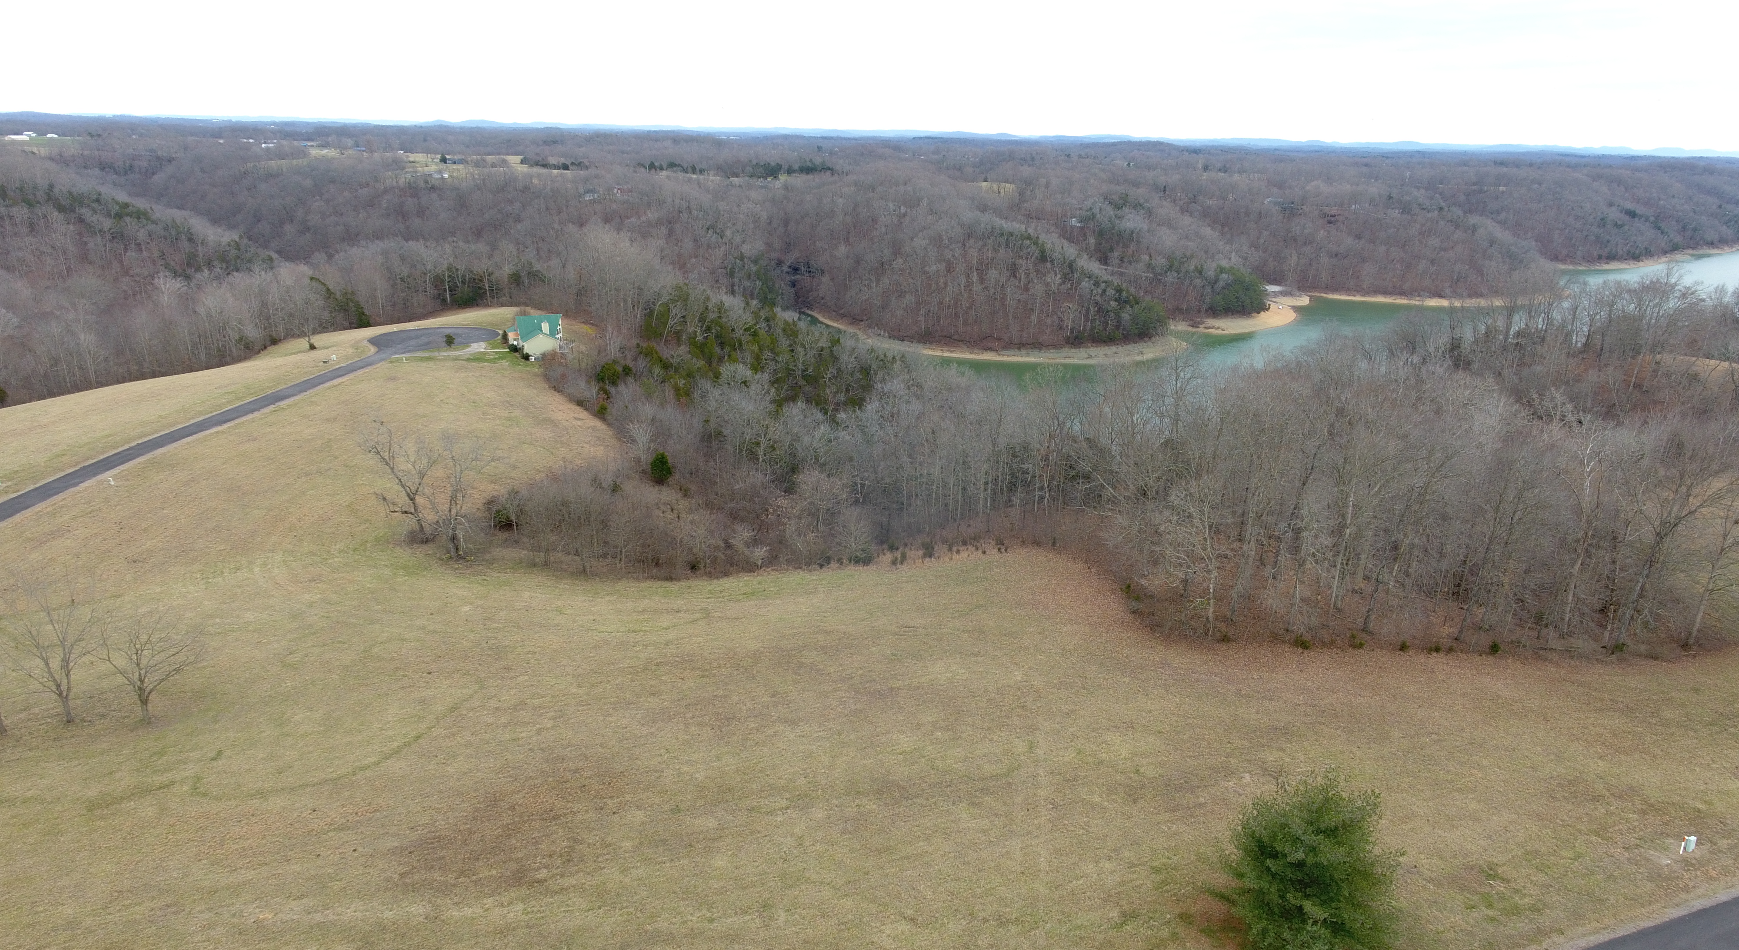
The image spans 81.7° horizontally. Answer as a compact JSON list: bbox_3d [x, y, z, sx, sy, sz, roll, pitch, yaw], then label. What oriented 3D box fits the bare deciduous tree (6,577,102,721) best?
[{"bbox_3d":[-67.740,14.823,83.711,6.300,12.870,6.300,-15,25,-40],"label":"bare deciduous tree"}]

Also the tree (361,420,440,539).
[{"bbox_3d":[-57.894,0.972,124.194,9.350,15.290,9.350,-8,21,-24],"label":"tree"}]

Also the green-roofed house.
[{"bbox_3d":[-74.170,-30.934,221.763,11.500,8.800,10.000,-8,21,-25],"label":"green-roofed house"}]

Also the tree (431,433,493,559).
[{"bbox_3d":[-48.300,2.654,119.809,7.460,15.360,7.460,-7,21,-23],"label":"tree"}]

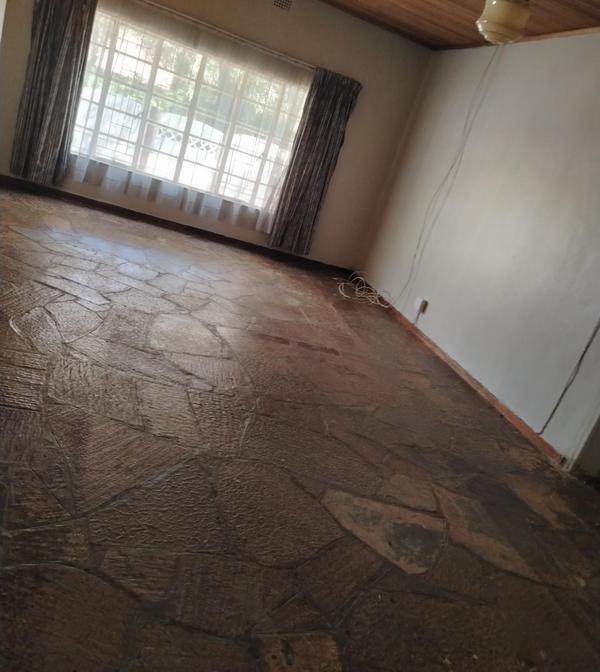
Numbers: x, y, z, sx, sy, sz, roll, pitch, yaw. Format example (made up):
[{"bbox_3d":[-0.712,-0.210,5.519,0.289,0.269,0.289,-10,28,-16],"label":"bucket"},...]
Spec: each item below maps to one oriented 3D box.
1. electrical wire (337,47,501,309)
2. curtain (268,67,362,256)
[{"bbox_3d":[1.220,-1.814,6.343,0.471,3.000,1.320,12,19,-19],"label":"electrical wire"},{"bbox_3d":[0.134,-2.113,6.945,0.636,2.168,0.150,12,19,-19],"label":"curtain"}]

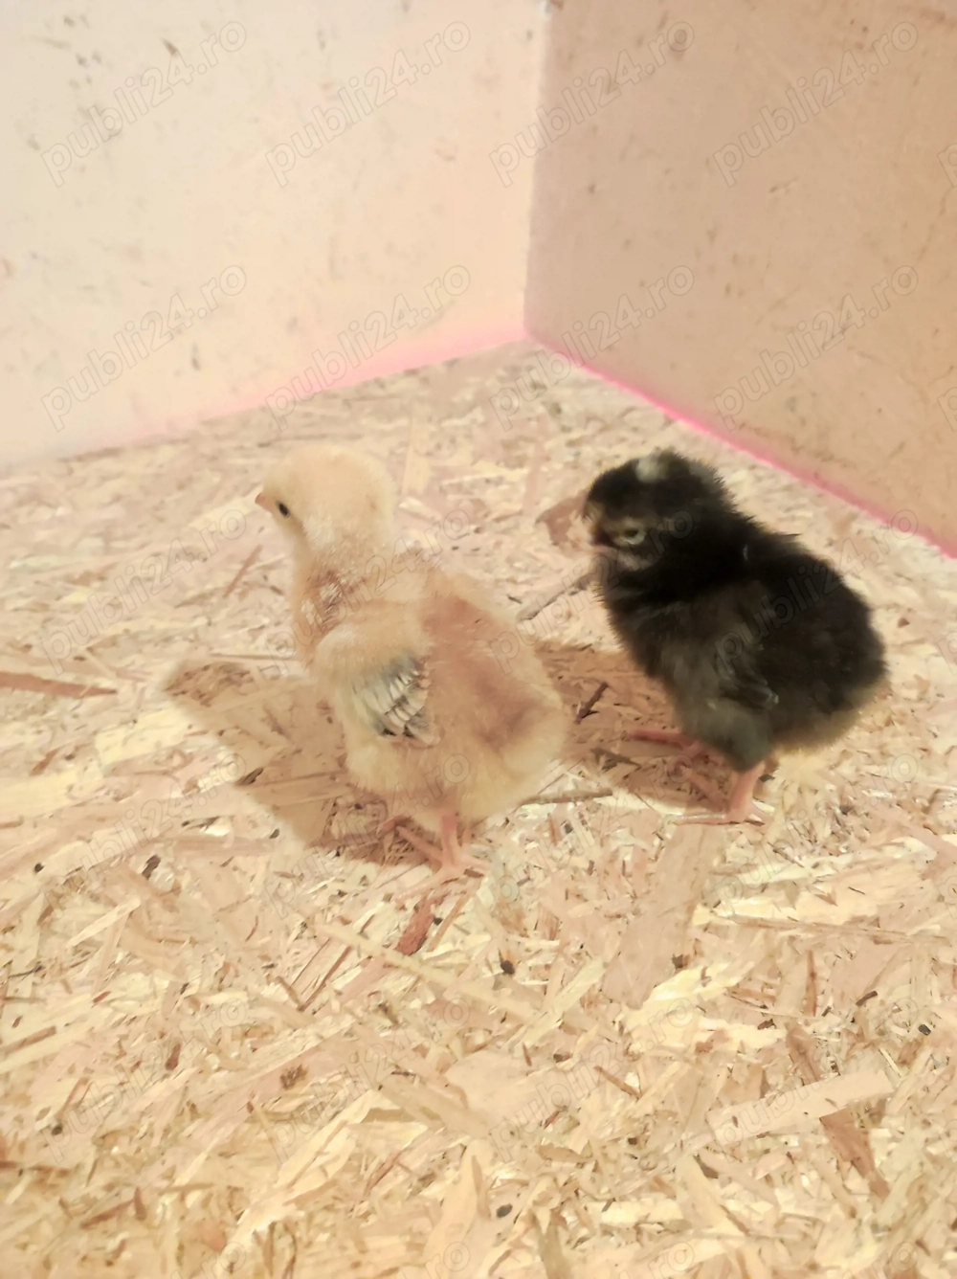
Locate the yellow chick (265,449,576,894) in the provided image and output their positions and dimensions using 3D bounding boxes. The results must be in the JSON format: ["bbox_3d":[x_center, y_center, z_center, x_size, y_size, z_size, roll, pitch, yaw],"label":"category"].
[{"bbox_3d":[-0.018,0.005,0.242,0.092,0.102,0.058,30,46,29],"label":"yellow chick"}]

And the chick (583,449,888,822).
[{"bbox_3d":[0.065,0.000,0.251,0.091,0.102,0.057,10,40,9],"label":"chick"}]

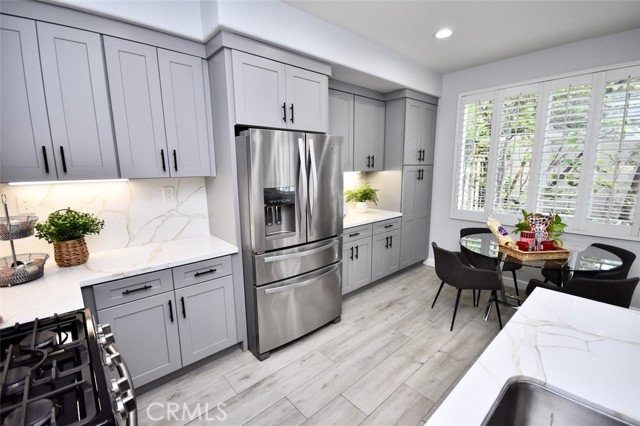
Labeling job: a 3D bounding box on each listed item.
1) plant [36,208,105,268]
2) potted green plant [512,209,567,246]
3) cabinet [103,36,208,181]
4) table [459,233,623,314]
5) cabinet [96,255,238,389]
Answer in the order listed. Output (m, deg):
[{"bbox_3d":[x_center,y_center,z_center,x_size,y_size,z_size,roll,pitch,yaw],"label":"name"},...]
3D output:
[{"bbox_3d":[-1.693,0.171,1.823,0.325,0.351,0.290,-9,13,-39],"label":"plant"},{"bbox_3d":[1.994,0.161,2.437,0.380,0.370,0.350,7,12,39],"label":"potted green plant"},{"bbox_3d":[-1.248,-0.739,2.089,0.630,0.904,0.330,-9,13,-39],"label":"cabinet"},{"bbox_3d":[2.042,0.715,2.660,1.220,0.755,1.220,-8,12,-39],"label":"table"},{"bbox_3d":[-1.218,0.751,2.156,0.847,0.850,0.632,-9,13,-39],"label":"cabinet"}]

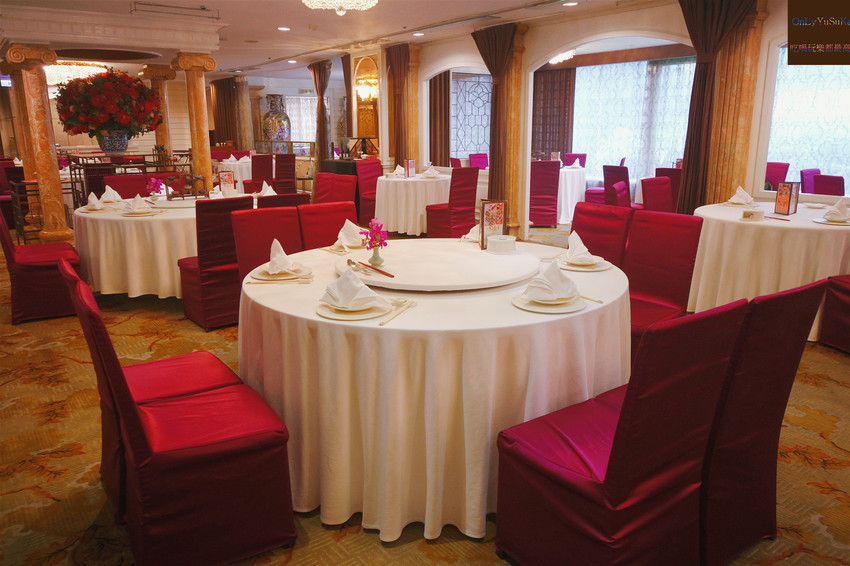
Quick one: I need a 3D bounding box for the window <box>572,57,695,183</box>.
[{"bbox_3d":[3.285,-2.507,10.002,2.100,1.850,0.100,13,19,43],"label":"window"}]

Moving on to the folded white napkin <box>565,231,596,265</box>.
[{"bbox_3d":[0.753,-0.167,3.085,0.150,0.150,0.190,-1,14,0],"label":"folded white napkin"}]

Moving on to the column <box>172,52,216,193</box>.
[{"bbox_3d":[-3.453,-2.199,9.897,0.512,2.573,0.512,-10,17,-35],"label":"column"}]

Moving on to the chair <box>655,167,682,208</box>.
[{"bbox_3d":[3.061,-0.879,7.634,0.430,0.990,0.540,7,16,29],"label":"chair"}]

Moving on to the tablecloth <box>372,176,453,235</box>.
[{"bbox_3d":[-0.115,-1.054,8.654,1.180,0.770,1.180,-1,14,0],"label":"tablecloth"}]

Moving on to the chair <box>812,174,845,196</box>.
[{"bbox_3d":[4.113,-0.617,6.367,0.520,0.945,0.440,-6,15,-21],"label":"chair"}]

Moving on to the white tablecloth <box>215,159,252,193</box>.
[{"bbox_3d":[-3.974,-2.316,14.347,1.650,0.740,1.650,-1,14,0],"label":"white tablecloth"}]

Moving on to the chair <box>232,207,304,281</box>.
[{"bbox_3d":[-0.837,0.045,3.931,0.448,0.959,0.538,-11,17,-36],"label":"chair"}]

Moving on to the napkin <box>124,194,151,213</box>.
[{"bbox_3d":[-2.621,-0.743,5.789,0.240,0.155,0.170,9,16,34],"label":"napkin"}]

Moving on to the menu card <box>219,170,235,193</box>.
[{"bbox_3d":[-1.851,-0.913,5.917,0.125,0.237,0.100,0,14,3],"label":"menu card"}]

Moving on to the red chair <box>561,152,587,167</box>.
[{"bbox_3d":[2.671,-1.843,11.649,0.430,0.990,0.540,5,15,22],"label":"red chair"}]

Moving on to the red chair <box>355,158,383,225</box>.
[{"bbox_3d":[-0.715,-1.386,9.899,0.430,0.990,0.540,-13,19,-42],"label":"red chair"}]

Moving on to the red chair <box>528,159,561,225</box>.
[{"bbox_3d":[1.826,-1.344,9.617,0.430,0.990,0.540,2,14,12],"label":"red chair"}]

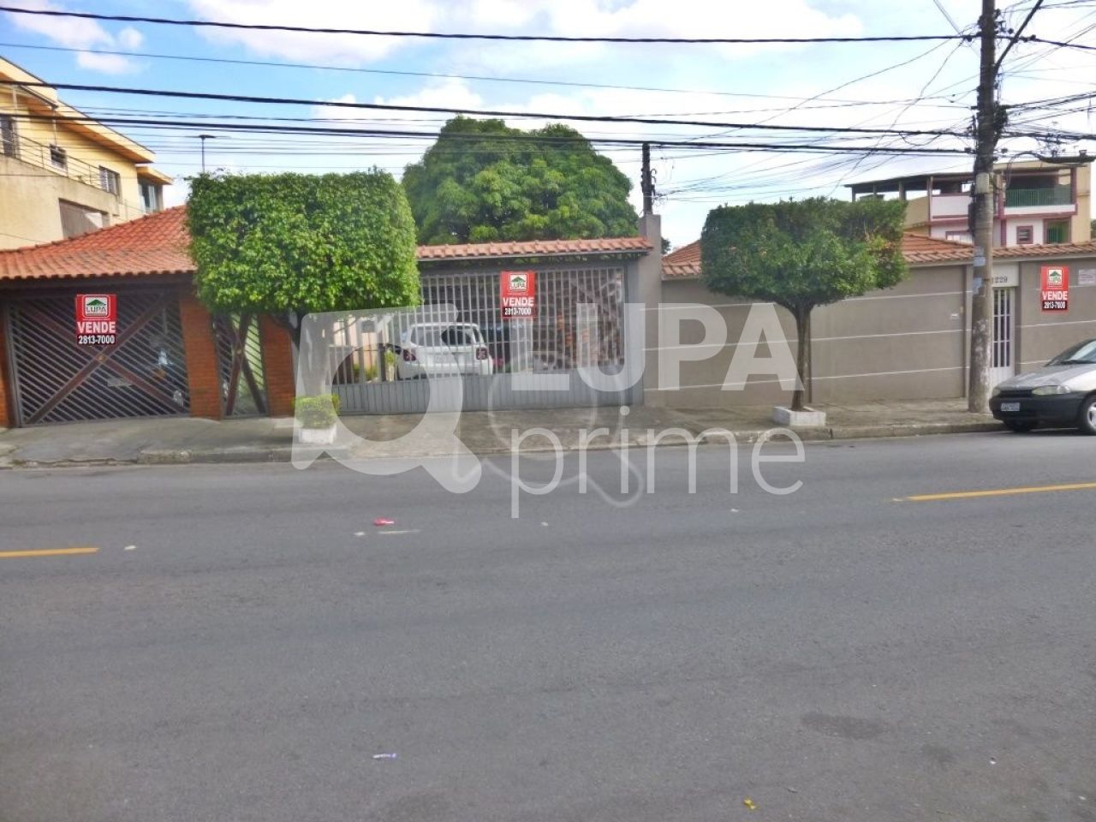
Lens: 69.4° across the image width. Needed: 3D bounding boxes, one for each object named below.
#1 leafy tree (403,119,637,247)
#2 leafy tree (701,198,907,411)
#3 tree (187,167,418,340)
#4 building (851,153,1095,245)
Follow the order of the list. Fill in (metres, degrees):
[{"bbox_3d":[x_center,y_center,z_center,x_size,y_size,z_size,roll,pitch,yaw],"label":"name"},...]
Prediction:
[{"bbox_3d":[-0.741,-4.647,23.198,7.400,7.592,7.200,-3,5,-5],"label":"leafy tree"},{"bbox_3d":[3.759,-1.544,11.800,2.500,3.000,2.100,-3,6,-7],"label":"leafy tree"},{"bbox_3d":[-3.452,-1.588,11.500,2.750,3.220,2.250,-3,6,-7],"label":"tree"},{"bbox_3d":[24.992,-9.190,48.649,9.600,9.388,11.000,-3,5,-5],"label":"building"}]

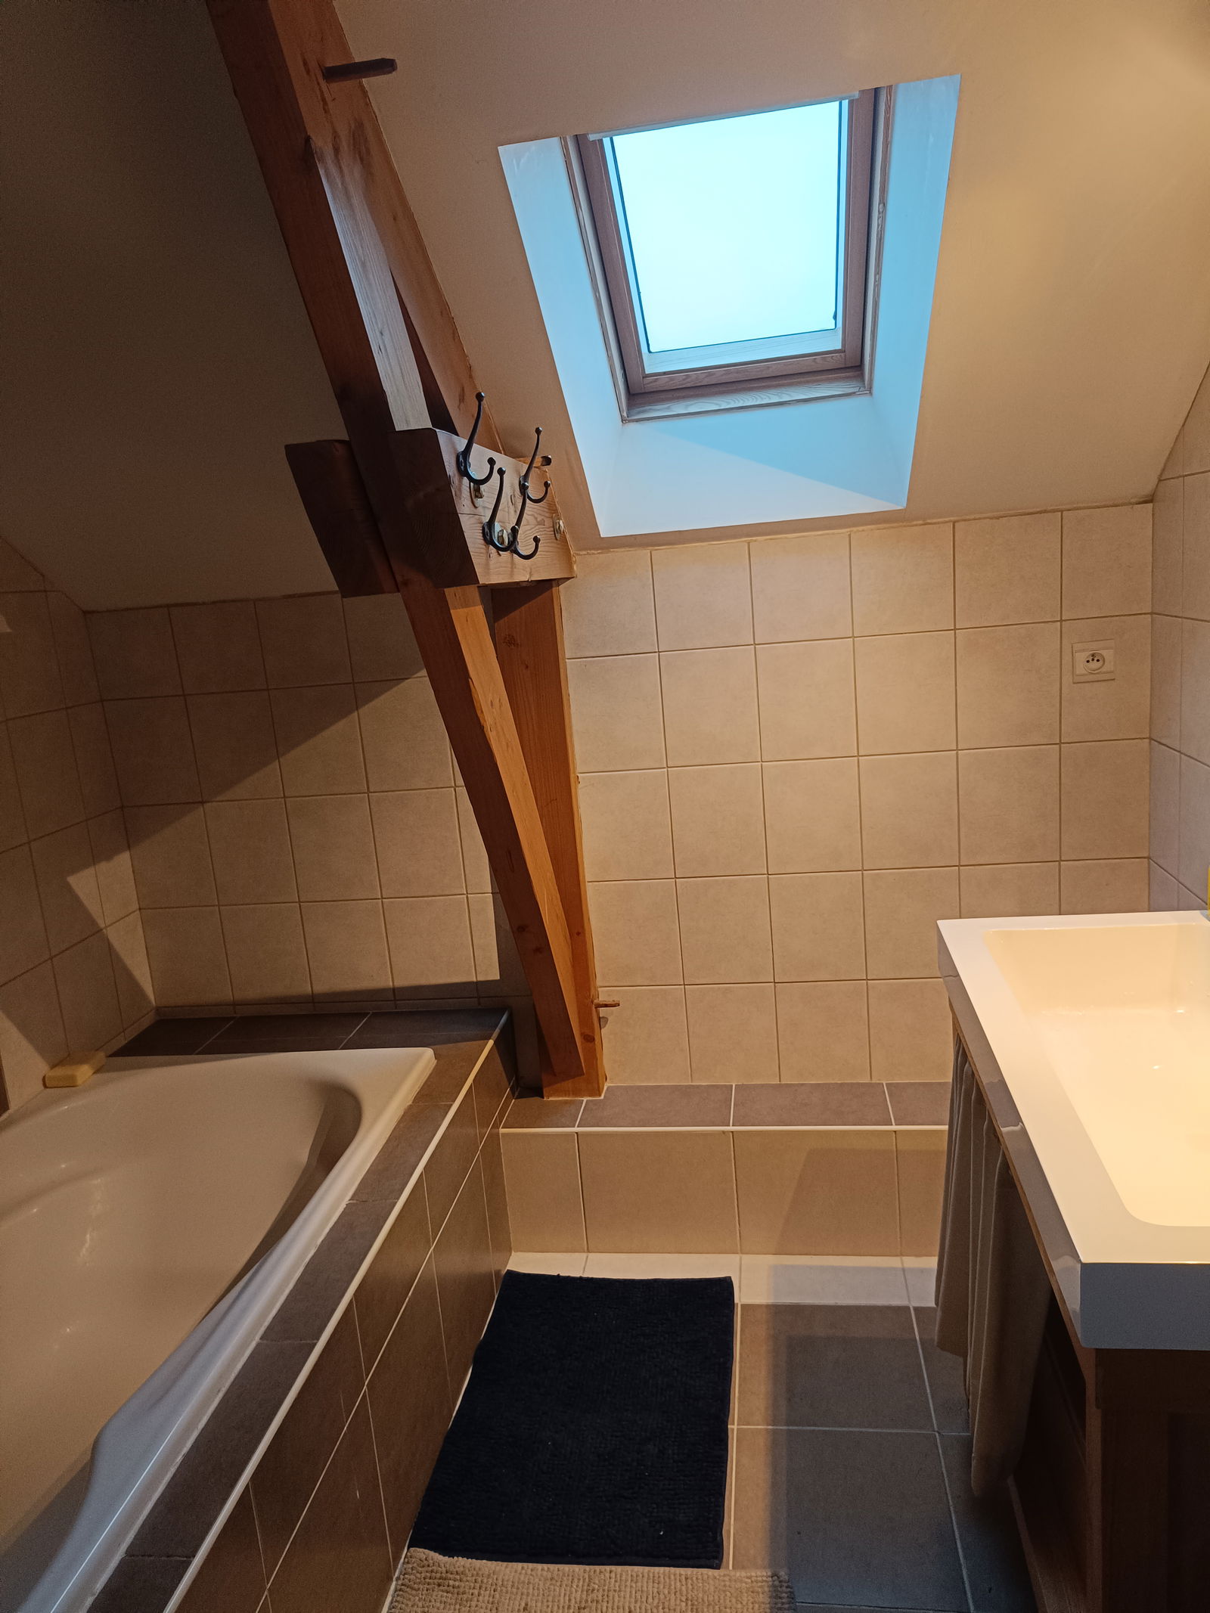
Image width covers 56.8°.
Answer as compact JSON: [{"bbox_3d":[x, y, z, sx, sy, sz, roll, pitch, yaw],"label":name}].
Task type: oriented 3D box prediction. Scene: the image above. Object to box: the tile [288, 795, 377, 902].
[{"bbox_3d":[-0.624,0.096,2.583,0.200,0.247,0.010,-3,11,9],"label":"tile"}]

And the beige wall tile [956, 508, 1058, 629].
[{"bbox_3d":[0.805,-0.471,2.247,0.200,0.210,0.010,-3,11,9],"label":"beige wall tile"}]

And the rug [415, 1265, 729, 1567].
[{"bbox_3d":[-0.019,1.063,2.030,0.484,0.018,0.702,-3,12,9],"label":"rug"}]

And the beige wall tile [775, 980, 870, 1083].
[{"bbox_3d":[0.486,0.502,2.491,0.199,0.236,0.010,-3,12,9],"label":"beige wall tile"}]

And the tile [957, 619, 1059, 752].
[{"bbox_3d":[0.822,-0.243,2.283,0.199,0.246,0.010,-3,12,9],"label":"tile"}]

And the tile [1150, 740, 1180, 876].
[{"bbox_3d":[1.113,0.003,2.215,0.010,0.248,0.176,-3,12,9],"label":"tile"}]

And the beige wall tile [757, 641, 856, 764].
[{"bbox_3d":[0.427,-0.224,2.361,0.200,0.247,0.010,-3,11,9],"label":"beige wall tile"}]

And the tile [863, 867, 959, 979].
[{"bbox_3d":[0.668,0.254,2.422,0.200,0.247,0.010,-3,11,9],"label":"tile"}]

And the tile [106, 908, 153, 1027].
[{"bbox_3d":[-1.118,0.383,2.635,0.010,0.247,0.144,-3,11,8],"label":"tile"}]

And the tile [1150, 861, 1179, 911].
[{"bbox_3d":[1.131,0.247,2.255,0.010,0.247,0.177,-3,11,10],"label":"tile"}]

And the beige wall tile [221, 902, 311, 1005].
[{"bbox_3d":[-0.803,0.351,2.664,0.200,0.247,0.010,-3,11,9],"label":"beige wall tile"}]

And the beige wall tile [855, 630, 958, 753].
[{"bbox_3d":[0.623,-0.233,2.314,0.199,0.246,0.010,-3,12,9],"label":"beige wall tile"}]

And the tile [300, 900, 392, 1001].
[{"bbox_3d":[-0.603,0.340,2.631,0.200,0.247,0.010,-3,11,9],"label":"tile"}]

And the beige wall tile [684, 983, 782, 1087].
[{"bbox_3d":[0.290,0.515,2.545,0.200,0.236,0.010,-3,12,9],"label":"beige wall tile"}]

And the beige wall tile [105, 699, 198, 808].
[{"bbox_3d":[-1.046,-0.127,2.597,0.201,0.247,0.010,-3,11,9],"label":"beige wall tile"}]

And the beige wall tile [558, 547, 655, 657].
[{"bbox_3d":[0.006,-0.423,2.362,0.199,0.205,0.010,-3,12,9],"label":"beige wall tile"}]

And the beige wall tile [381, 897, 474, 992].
[{"bbox_3d":[-0.403,0.329,2.597,0.200,0.247,0.010,-3,11,9],"label":"beige wall tile"}]

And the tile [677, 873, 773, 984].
[{"bbox_3d":[0.269,0.276,2.485,0.200,0.247,0.010,-3,11,9],"label":"tile"}]

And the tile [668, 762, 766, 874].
[{"bbox_3d":[0.245,0.032,2.425,0.199,0.246,0.010,-3,12,9],"label":"tile"}]

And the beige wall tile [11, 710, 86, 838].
[{"bbox_3d":[-1.177,-0.068,2.356,0.010,0.246,0.199,-3,12,9],"label":"beige wall tile"}]

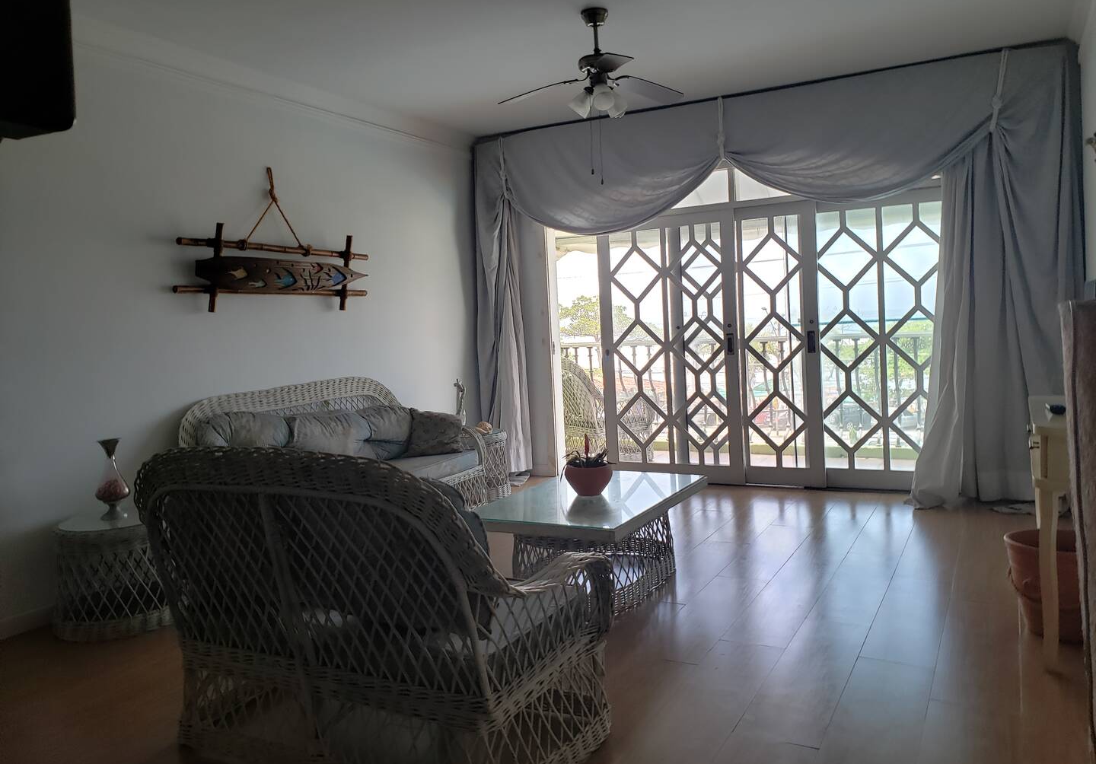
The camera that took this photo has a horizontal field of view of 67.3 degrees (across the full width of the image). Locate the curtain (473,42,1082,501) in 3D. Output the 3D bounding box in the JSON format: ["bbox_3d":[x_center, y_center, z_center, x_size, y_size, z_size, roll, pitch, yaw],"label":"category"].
[{"bbox_3d":[1.270,-0.617,5.887,4.326,2.803,0.333,-1,5,29],"label":"curtain"}]

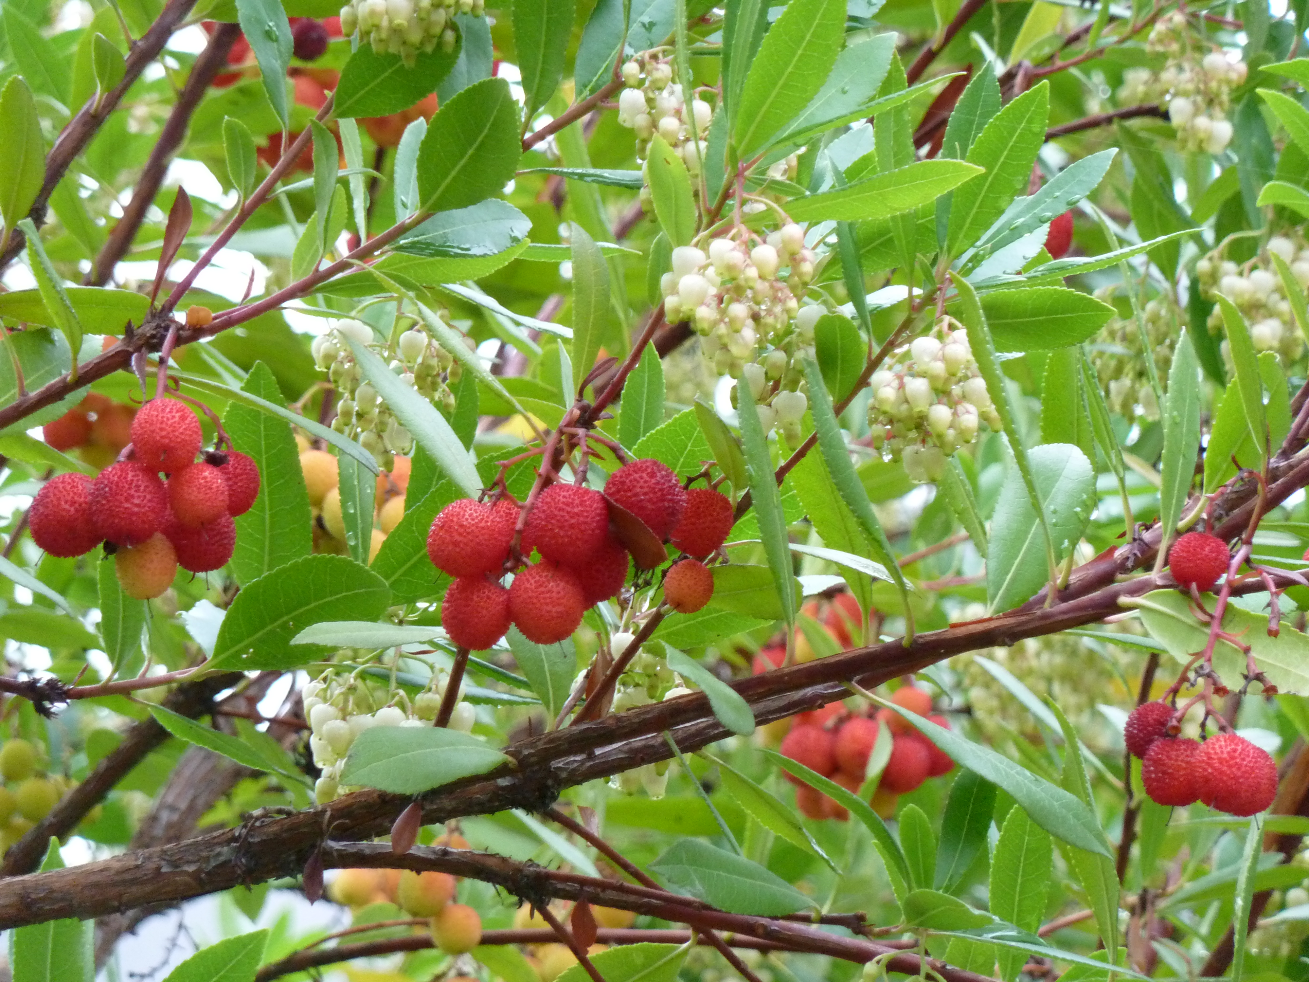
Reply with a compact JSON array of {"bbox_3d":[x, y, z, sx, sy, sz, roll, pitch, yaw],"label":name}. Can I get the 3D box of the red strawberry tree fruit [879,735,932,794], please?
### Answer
[{"bbox_3d":[0.079,0.086,3.100,0.017,0.018,0.017,0,-5,0],"label":"red strawberry tree fruit"}]

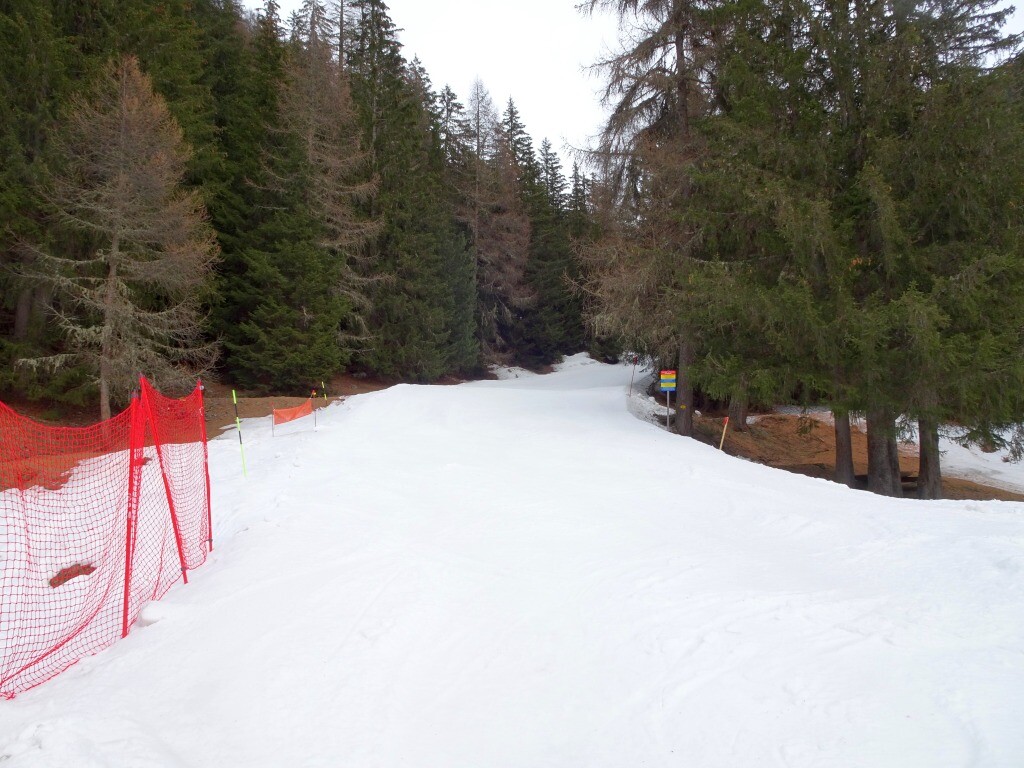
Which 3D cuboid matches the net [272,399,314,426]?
[{"bbox_3d":[-7.200,0.940,23.300,1.450,0.900,0.150,1,-3,-20],"label":"net"}]

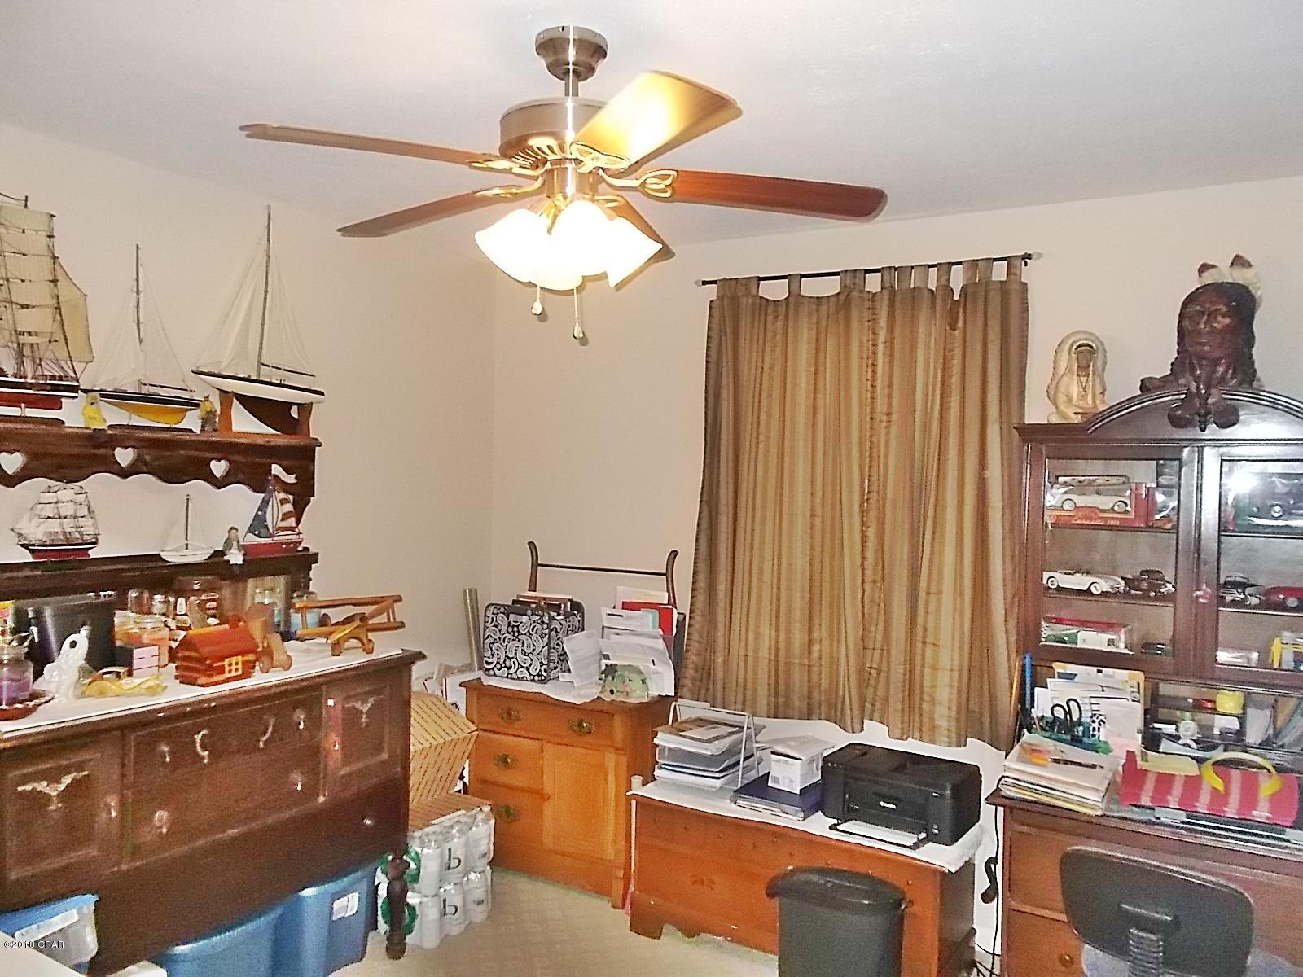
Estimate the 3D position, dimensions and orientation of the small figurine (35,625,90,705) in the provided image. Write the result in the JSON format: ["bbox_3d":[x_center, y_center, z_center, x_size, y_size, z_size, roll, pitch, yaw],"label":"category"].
[{"bbox_3d":[-1.540,0.456,2.553,0.117,0.178,0.107,2,2,31],"label":"small figurine"}]

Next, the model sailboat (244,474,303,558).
[{"bbox_3d":[-1.237,0.087,3.183,0.055,0.272,0.227,2,1,31],"label":"model sailboat"}]

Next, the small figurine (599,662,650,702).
[{"bbox_3d":[-0.093,0.716,3.605,0.157,0.127,0.102,2,2,31],"label":"small figurine"}]

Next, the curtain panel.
[{"bbox_3d":[0.673,0.032,3.435,1.228,1.573,0.112,2,2,31],"label":"curtain panel"}]

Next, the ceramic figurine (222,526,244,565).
[{"bbox_3d":[-1.285,0.181,3.002,0.060,0.130,0.058,2,1,31],"label":"ceramic figurine"}]

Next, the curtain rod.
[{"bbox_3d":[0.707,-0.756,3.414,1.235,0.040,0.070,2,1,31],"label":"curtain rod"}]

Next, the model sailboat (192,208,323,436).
[{"bbox_3d":[-1.276,-0.549,3.222,0.115,0.750,0.505,2,1,31],"label":"model sailboat"}]

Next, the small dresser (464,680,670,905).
[{"bbox_3d":[-0.314,1.140,3.875,0.797,0.721,0.421,2,2,31],"label":"small dresser"}]

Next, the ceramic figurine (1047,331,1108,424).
[{"bbox_3d":[1.190,-0.308,2.725,0.165,0.270,0.130,2,1,31],"label":"ceramic figurine"}]

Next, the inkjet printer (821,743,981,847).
[{"bbox_3d":[0.786,0.977,3.139,0.435,0.183,0.345,2,1,36],"label":"inkjet printer"}]

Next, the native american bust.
[{"bbox_3d":[1.538,-0.407,2.741,0.269,0.457,0.203,3,2,43],"label":"native american bust"}]

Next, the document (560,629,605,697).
[{"bbox_3d":[-0.244,0.668,3.680,0.030,0.195,0.220,-15,-8,30],"label":"document"}]

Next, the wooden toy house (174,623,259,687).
[{"bbox_3d":[-1.236,0.455,2.791,0.137,0.173,0.168,2,2,31],"label":"wooden toy house"}]

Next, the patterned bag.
[{"bbox_3d":[-0.491,0.621,4.050,0.310,0.289,0.254,2,2,31],"label":"patterned bag"}]

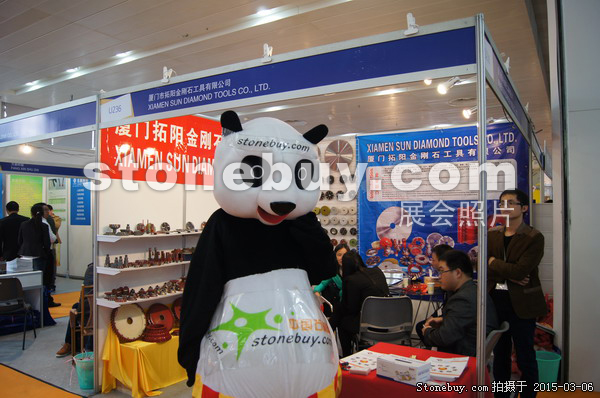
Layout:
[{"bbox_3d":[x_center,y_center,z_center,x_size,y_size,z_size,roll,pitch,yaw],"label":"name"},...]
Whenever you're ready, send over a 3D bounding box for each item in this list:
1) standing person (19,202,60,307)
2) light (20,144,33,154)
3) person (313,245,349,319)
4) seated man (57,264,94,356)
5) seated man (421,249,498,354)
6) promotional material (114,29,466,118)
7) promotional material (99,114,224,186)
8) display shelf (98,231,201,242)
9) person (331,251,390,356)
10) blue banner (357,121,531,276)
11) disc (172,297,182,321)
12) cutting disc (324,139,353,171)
[{"bbox_3d":[-4.120,0.883,7.216,0.520,1.630,0.420,-1,-1,37],"label":"standing person"},{"bbox_3d":[-3.044,-0.545,5.000,0.120,0.100,0.120,-1,-1,31],"label":"light"},{"bbox_3d":[0.370,1.048,4.712,0.550,1.200,0.700,0,-1,-18],"label":"person"},{"bbox_3d":[-2.200,1.008,4.713,0.750,1.280,0.580,-1,-2,41],"label":"seated man"},{"bbox_3d":[1.060,0.968,2.963,0.660,1.290,0.530,0,-1,21],"label":"seated man"},{"bbox_3d":[-0.368,-0.743,2.960,2.860,0.200,0.040,-1,-1,31],"label":"promotional material"},{"bbox_3d":[-0.912,-0.502,4.984,0.020,0.720,2.860,0,-1,31],"label":"promotional material"},{"bbox_3d":[-1.300,0.330,4.091,0.290,0.050,1.000,-1,-1,31],"label":"display shelf"},{"bbox_3d":[0.550,1.032,3.932,0.550,1.200,0.750,1,-1,-34],"label":"person"},{"bbox_3d":[1.618,0.187,5.424,2.040,2.040,0.025,0,-1,31],"label":"blue banner"},{"bbox_3d":[-1.134,1.096,4.396,0.030,0.270,0.270,-20,-14,41],"label":"disc"},{"bbox_3d":[0.521,-0.577,6.085,0.425,0.425,0.020,0,-1,31],"label":"cutting disc"}]

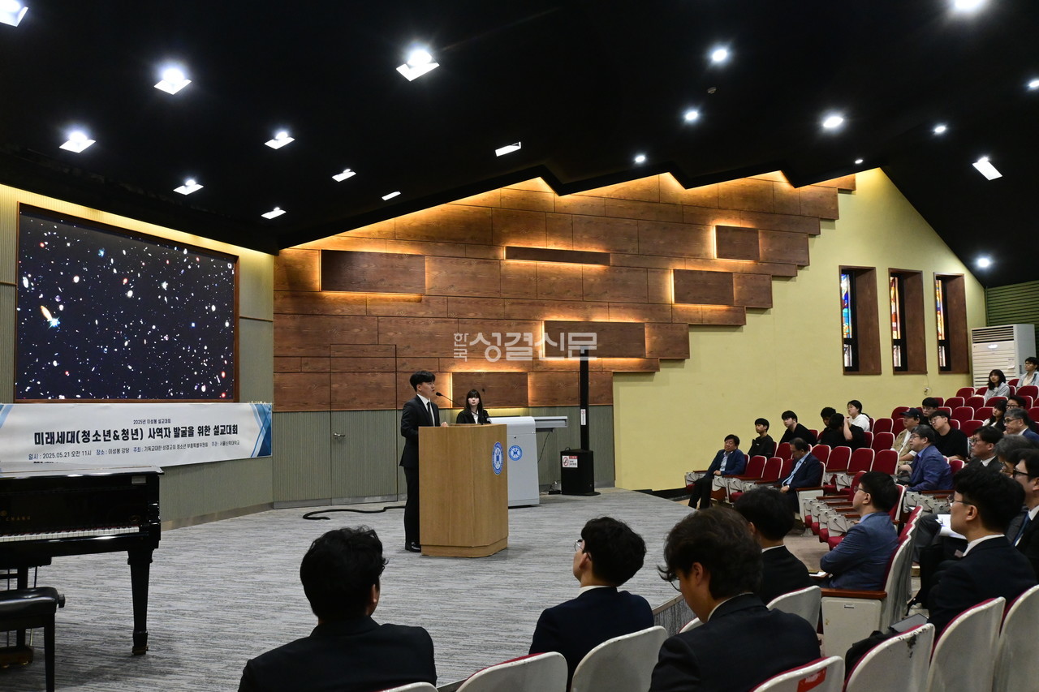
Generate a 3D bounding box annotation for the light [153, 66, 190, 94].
[{"bbox_3d":[-3.294,-2.521,8.465,0.245,0.100,0.245,-27,-11,16],"label":"light"}]

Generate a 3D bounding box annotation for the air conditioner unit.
[{"bbox_3d":[9.953,0.545,18.348,0.520,1.850,1.000,1,-4,-25],"label":"air conditioner unit"}]

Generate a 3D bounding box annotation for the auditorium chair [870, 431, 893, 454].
[{"bbox_3d":[5.133,1.747,12.976,0.580,0.945,0.550,0,-4,-10],"label":"auditorium chair"}]

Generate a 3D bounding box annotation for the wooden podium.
[{"bbox_3d":[-0.512,1.395,8.757,0.660,1.220,0.780,-2,-4,19],"label":"wooden podium"}]

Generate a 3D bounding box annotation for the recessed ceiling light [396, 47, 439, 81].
[{"bbox_3d":[-1.126,-3.087,9.765,0.375,0.100,0.375,-25,-10,13],"label":"recessed ceiling light"}]

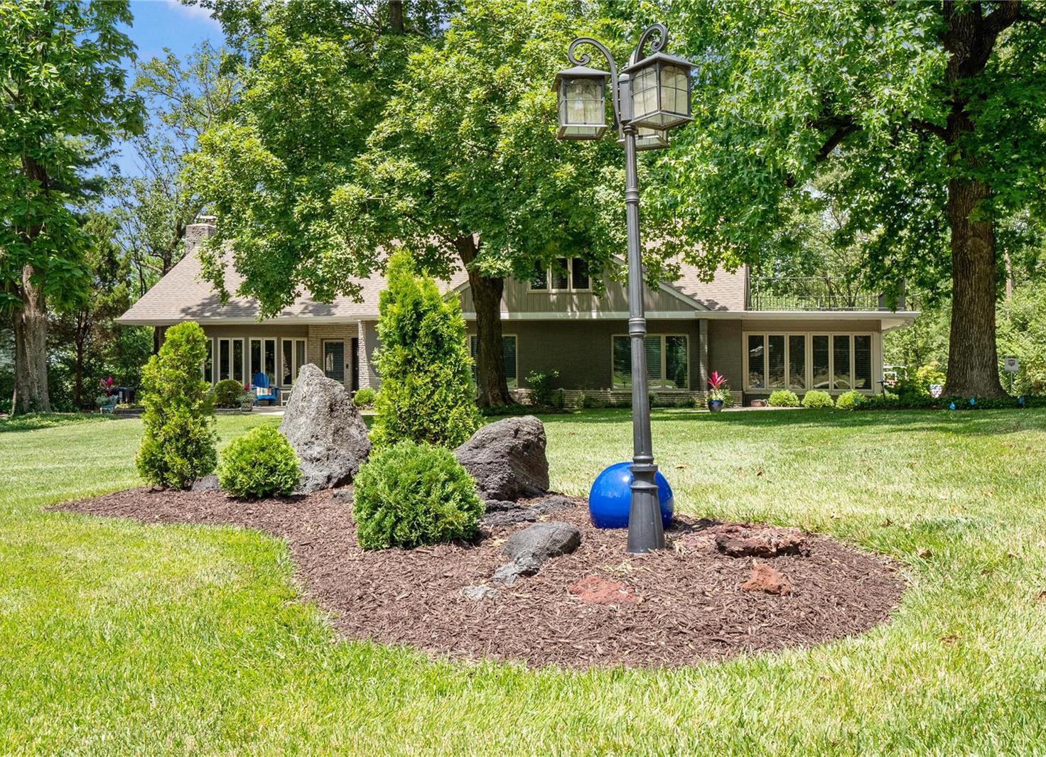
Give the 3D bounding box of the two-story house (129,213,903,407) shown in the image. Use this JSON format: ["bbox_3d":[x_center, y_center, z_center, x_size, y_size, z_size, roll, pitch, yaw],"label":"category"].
[{"bbox_3d":[-0.200,-2.350,38.600,23.500,6.400,11.500,0,0,1],"label":"two-story house"}]

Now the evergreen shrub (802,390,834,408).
[{"bbox_3d":[8.433,0.610,32.500,0.940,0.540,0.880,0,0,0],"label":"evergreen shrub"}]

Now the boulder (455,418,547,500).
[{"bbox_3d":[-0.135,0.506,7.200,0.600,0.540,0.500,0,0,0],"label":"boulder"}]

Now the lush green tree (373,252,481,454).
[{"bbox_3d":[-0.619,-0.025,7.300,0.710,1.590,0.680,0,0,0],"label":"lush green tree"}]

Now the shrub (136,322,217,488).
[{"bbox_3d":[-2.499,0.195,8.200,0.580,1.210,0.560,0,0,0],"label":"shrub"}]

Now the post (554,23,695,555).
[{"bbox_3d":[0.450,-0.353,4.750,0.580,2.150,0.600,-2,0,0],"label":"post"}]

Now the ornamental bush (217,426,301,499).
[{"bbox_3d":[-1.764,0.562,7.600,0.550,0.475,0.540,0,0,0],"label":"ornamental bush"}]

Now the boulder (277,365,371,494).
[{"bbox_3d":[-1.377,0.350,7.900,0.640,0.900,0.520,0,0,0],"label":"boulder"}]

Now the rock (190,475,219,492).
[{"bbox_3d":[-2.151,0.713,7.700,0.260,0.130,0.200,0,0,0],"label":"rock"}]

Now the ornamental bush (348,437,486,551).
[{"bbox_3d":[-0.509,0.545,5.500,0.620,0.490,0.600,0,0,0],"label":"ornamental bush"}]

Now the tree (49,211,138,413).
[{"bbox_3d":[-13.556,-2.125,35.800,2.800,6.200,2.800,0,0,0],"label":"tree"}]

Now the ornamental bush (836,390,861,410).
[{"bbox_3d":[9.450,0.617,32.900,0.780,0.580,0.760,0,0,0],"label":"ornamental bush"}]

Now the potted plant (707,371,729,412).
[{"bbox_3d":[5.399,0.368,31.400,0.600,1.130,0.580,0,0,0],"label":"potted plant"}]

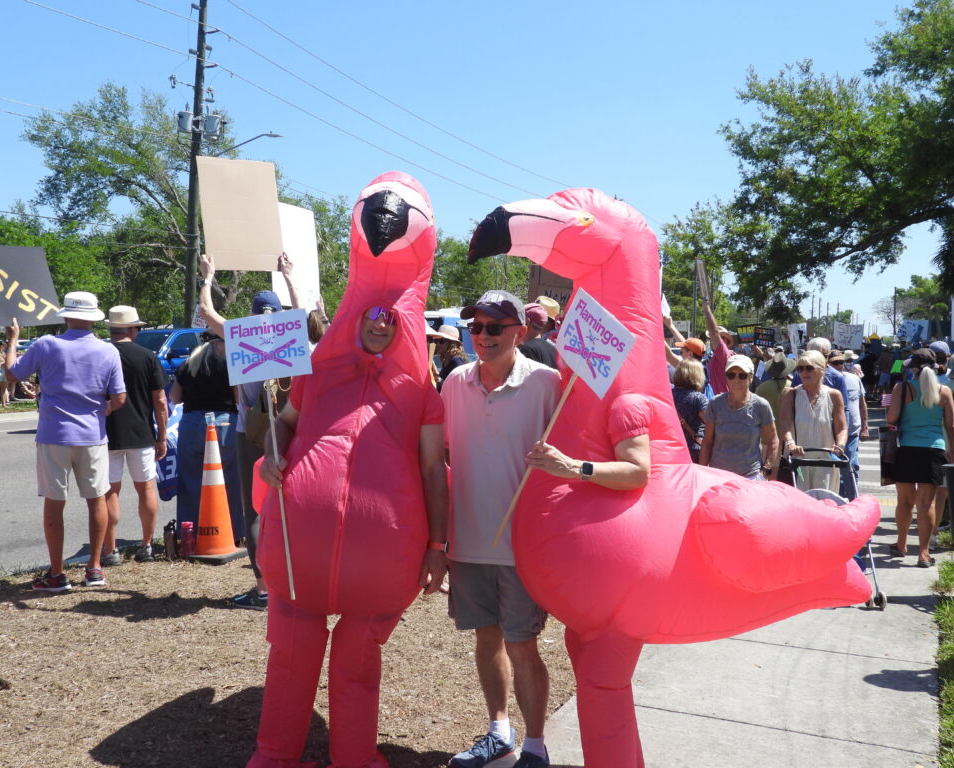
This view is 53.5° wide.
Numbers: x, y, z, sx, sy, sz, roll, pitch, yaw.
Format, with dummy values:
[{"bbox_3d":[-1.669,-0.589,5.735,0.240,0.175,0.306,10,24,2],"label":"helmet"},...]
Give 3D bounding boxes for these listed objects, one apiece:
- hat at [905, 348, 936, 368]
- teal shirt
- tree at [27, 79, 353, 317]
[{"bbox_3d":[3.397,-0.195,7.250,0.180,0.145,0.260,-1,2,-14],"label":"hat"},{"bbox_3d":[3.412,0.234,7.250,0.345,0.520,0.260,1,2,23],"label":"teal shirt"},{"bbox_3d":[-9.514,-4.699,31.000,9.900,10.000,9.000,0,2,-16],"label":"tree"}]

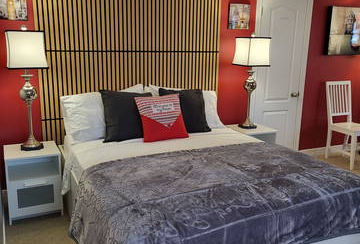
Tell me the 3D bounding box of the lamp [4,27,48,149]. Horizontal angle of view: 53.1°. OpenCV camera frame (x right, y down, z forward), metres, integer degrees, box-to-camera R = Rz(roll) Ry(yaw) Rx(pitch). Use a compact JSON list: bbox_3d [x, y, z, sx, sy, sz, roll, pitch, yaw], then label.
[{"bbox_3d":[-1.195,-0.260,2.860,0.281,0.983,0.281,-5,14,-25],"label":"lamp"}]

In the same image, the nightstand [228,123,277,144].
[{"bbox_3d":[0.756,0.327,3.908,0.391,0.532,0.411,-5,14,-25],"label":"nightstand"}]

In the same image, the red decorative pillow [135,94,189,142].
[{"bbox_3d":[-0.153,-0.039,3.237,0.436,0.421,0.140,-5,-17,-25],"label":"red decorative pillow"}]

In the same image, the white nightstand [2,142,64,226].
[{"bbox_3d":[-1.212,0.485,2.998,0.391,0.532,0.411,-5,14,-25],"label":"white nightstand"}]

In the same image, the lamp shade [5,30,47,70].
[{"bbox_3d":[-1.189,-0.560,2.795,0.281,0.281,0.281,-5,14,-25],"label":"lamp shade"}]

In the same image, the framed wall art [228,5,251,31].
[{"bbox_3d":[0.624,-1.102,3.794,0.254,0.254,0.032,-5,14,-25],"label":"framed wall art"}]

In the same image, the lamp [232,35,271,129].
[{"bbox_3d":[0.738,-0.417,3.764,0.281,0.983,0.281,-5,14,-25],"label":"lamp"}]

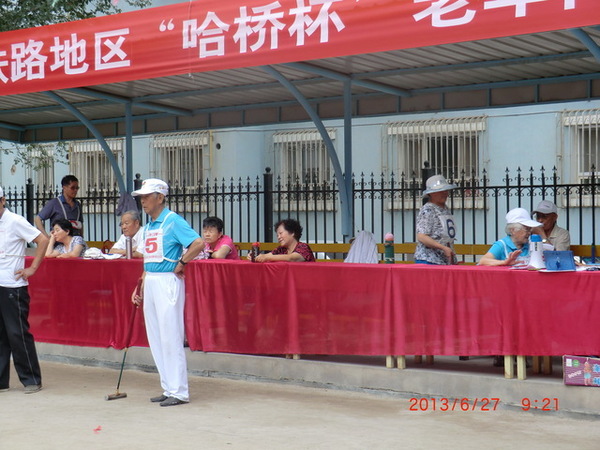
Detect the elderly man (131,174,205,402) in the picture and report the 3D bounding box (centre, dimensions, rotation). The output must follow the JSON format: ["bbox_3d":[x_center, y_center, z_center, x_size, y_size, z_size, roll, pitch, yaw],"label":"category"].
[{"bbox_3d":[-0.983,0.492,9.850,0.450,1.670,0.580,-1,0,-41],"label":"elderly man"}]

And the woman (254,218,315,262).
[{"bbox_3d":[-0.136,0.524,11.600,0.750,1.170,0.520,-1,0,-42],"label":"woman"}]

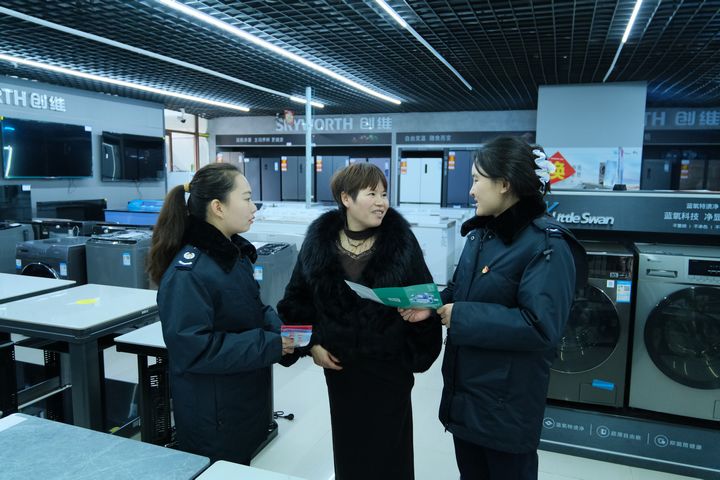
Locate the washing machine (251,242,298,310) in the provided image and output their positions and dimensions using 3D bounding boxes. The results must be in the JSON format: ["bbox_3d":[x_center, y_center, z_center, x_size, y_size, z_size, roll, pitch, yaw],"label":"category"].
[{"bbox_3d":[-0.840,0.525,4.367,0.565,0.970,0.550,3,8,20],"label":"washing machine"}]

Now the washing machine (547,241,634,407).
[{"bbox_3d":[1.272,0.457,3.188,0.597,0.852,0.610,3,8,20],"label":"washing machine"}]

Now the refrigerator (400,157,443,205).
[{"bbox_3d":[1.404,-0.857,11.359,0.893,1.810,0.680,3,8,20],"label":"refrigerator"}]

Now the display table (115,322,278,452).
[{"bbox_3d":[-0.801,0.828,2.890,0.570,0.750,0.835,3,8,20],"label":"display table"}]

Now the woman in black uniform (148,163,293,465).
[{"bbox_3d":[-0.476,0.540,1.790,0.450,1.610,0.470,3,8,20],"label":"woman in black uniform"}]

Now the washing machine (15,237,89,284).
[{"bbox_3d":[-2.816,0.448,5.083,0.600,0.880,0.600,3,8,16],"label":"washing machine"}]

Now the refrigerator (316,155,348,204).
[{"bbox_3d":[-0.490,-1.000,12.062,0.792,1.830,0.680,3,8,20],"label":"refrigerator"}]

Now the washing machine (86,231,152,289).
[{"bbox_3d":[-2.095,0.453,4.900,0.569,0.955,0.570,3,8,20],"label":"washing machine"}]

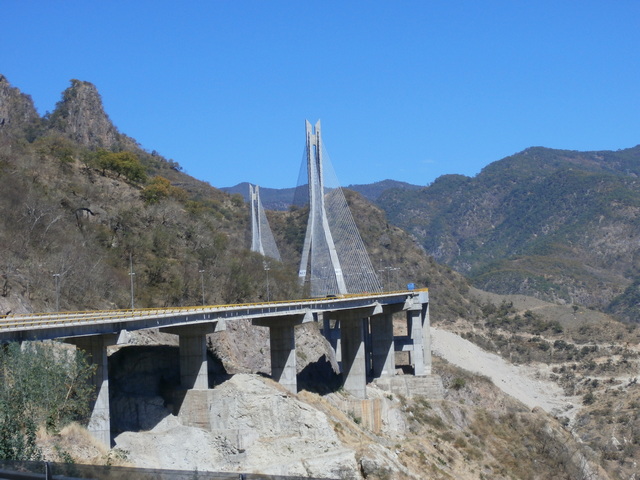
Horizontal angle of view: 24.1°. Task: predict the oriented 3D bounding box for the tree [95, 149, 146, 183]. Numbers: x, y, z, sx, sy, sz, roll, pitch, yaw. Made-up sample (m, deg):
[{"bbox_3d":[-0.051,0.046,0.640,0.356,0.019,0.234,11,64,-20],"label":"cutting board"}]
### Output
[{"bbox_3d":[-73.267,-26.993,550.000,18.500,11.700,14.500,-2,1,-7],"label":"tree"}]

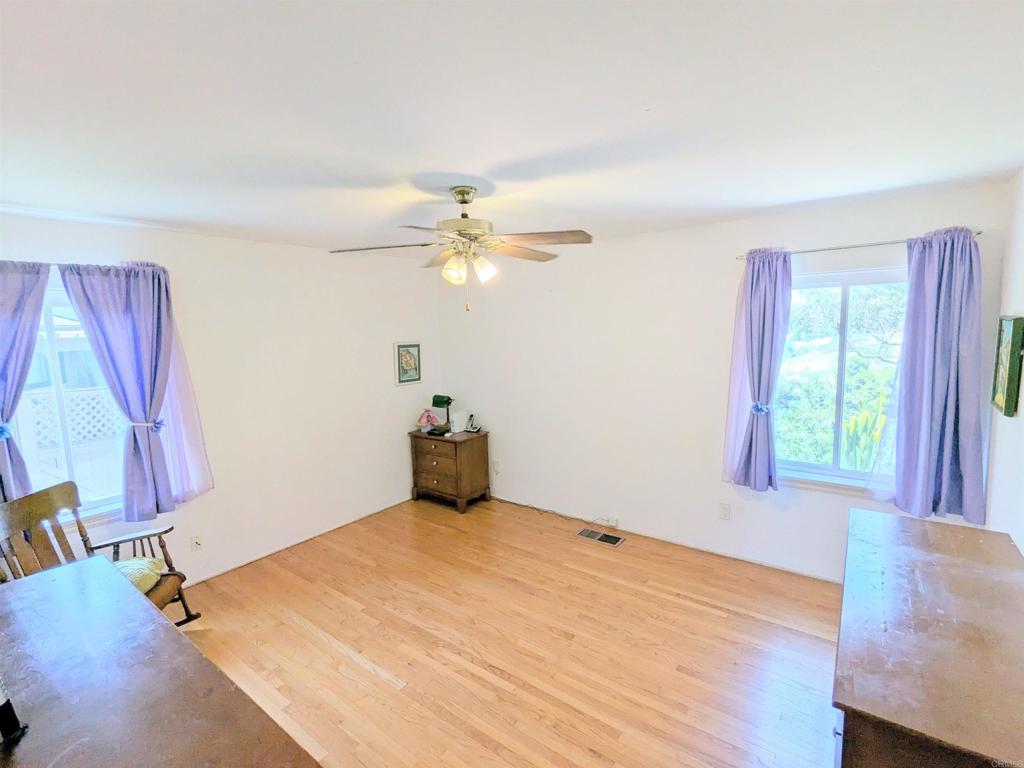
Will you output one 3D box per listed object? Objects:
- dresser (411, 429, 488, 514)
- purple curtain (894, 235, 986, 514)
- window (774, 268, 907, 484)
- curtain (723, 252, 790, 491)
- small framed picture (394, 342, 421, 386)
[{"bbox_3d":[-0.622,0.834,4.753,0.683,0.690,0.439,3,8,37],"label":"dresser"},{"bbox_3d":[2.400,-0.040,2.628,0.383,1.587,0.130,3,8,37],"label":"purple curtain"},{"bbox_3d":[2.070,-0.021,2.991,1.060,1.351,0.110,3,8,37],"label":"window"},{"bbox_3d":[1.650,-0.088,3.185,0.345,1.606,0.130,3,8,37],"label":"curtain"},{"bbox_3d":[-1.028,-0.204,4.728,0.020,0.419,0.336,3,8,37],"label":"small framed picture"}]

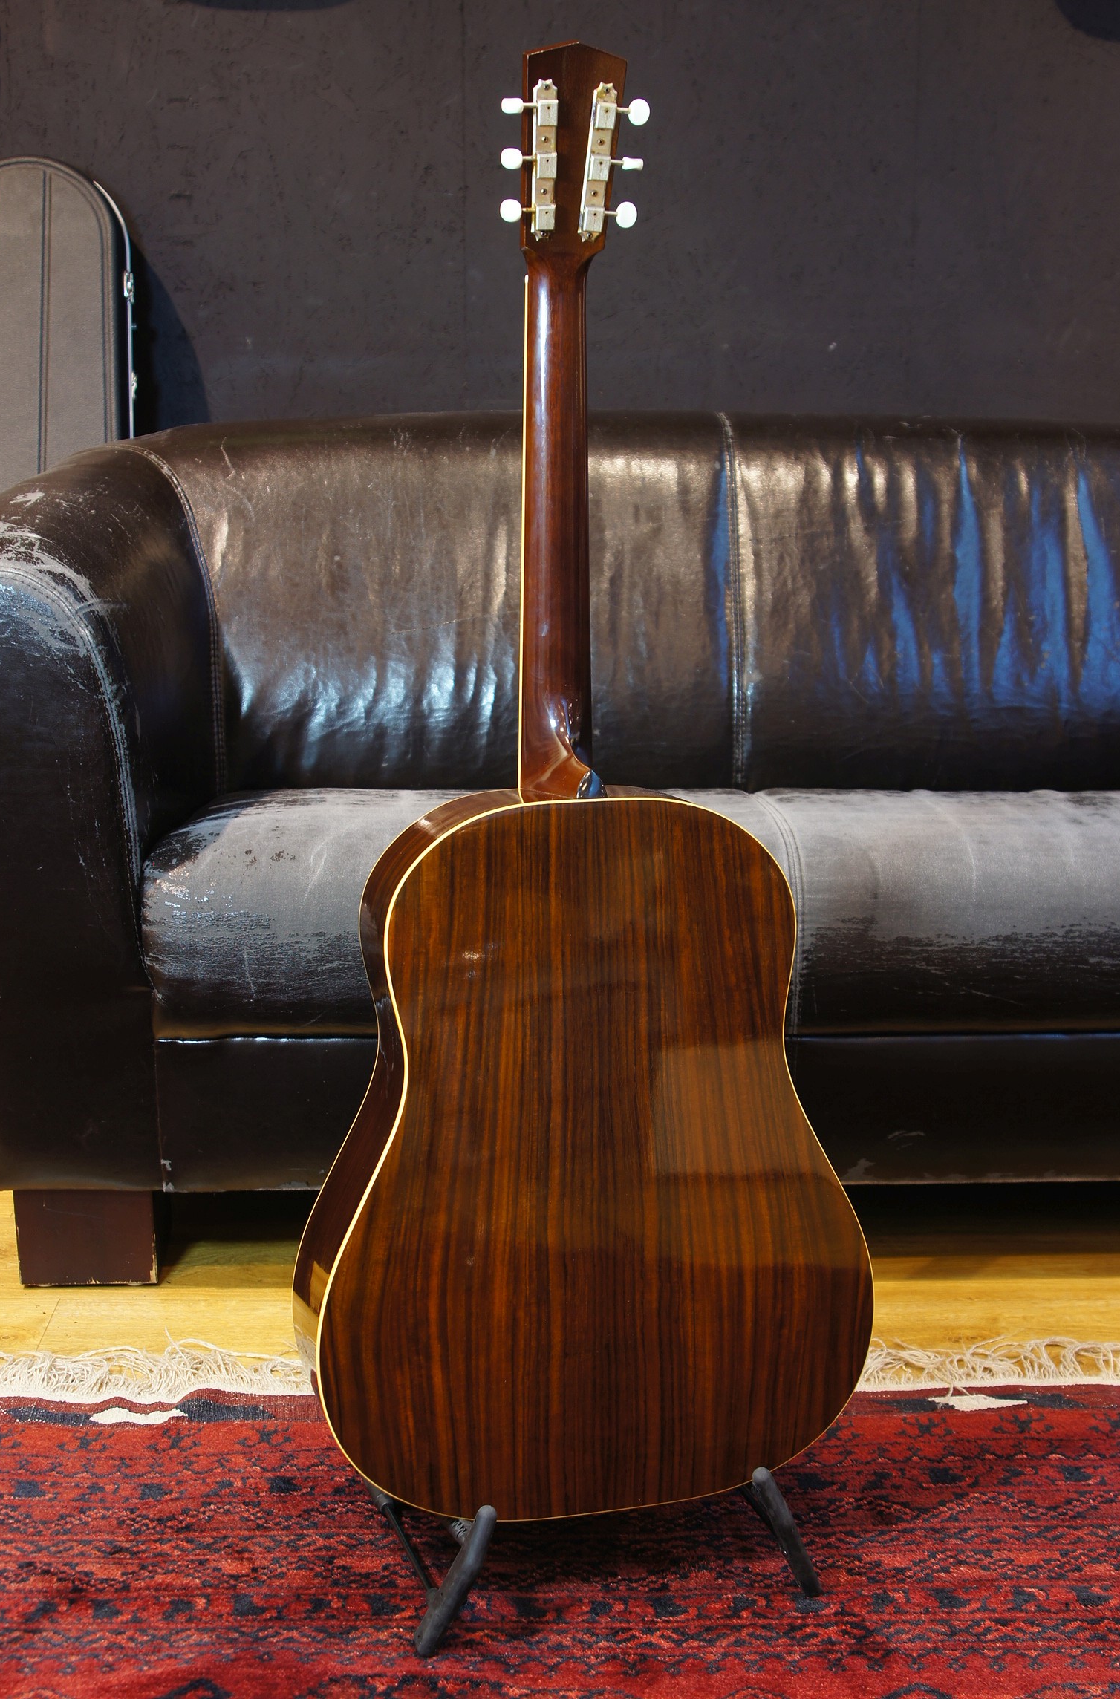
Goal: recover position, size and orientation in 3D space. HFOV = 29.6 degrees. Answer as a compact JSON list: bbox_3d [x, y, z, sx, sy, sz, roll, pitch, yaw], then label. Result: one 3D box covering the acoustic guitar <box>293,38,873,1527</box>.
[{"bbox_3d":[0.015,-0.043,1.510,0.408,1.028,0.140,-2,8,-15],"label":"acoustic guitar"}]

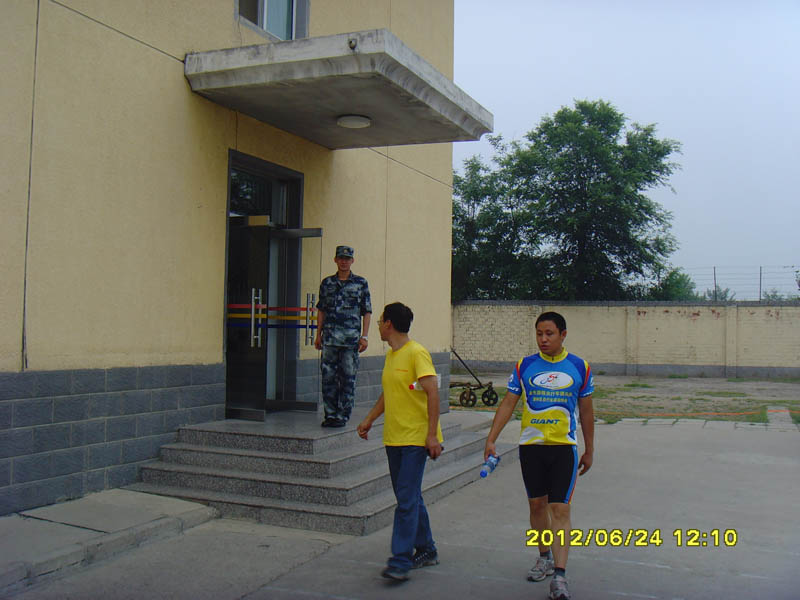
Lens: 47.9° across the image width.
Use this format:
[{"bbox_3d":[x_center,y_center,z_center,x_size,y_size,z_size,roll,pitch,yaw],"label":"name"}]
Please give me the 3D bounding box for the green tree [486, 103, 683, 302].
[{"bbox_3d":[7.666,-2.810,38.307,8.100,11.600,7.600,1,-2,0],"label":"green tree"}]

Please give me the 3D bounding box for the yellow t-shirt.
[{"bbox_3d":[0.087,0.600,5.831,0.280,0.690,0.440,3,-3,-42],"label":"yellow t-shirt"}]

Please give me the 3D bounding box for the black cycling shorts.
[{"bbox_3d":[0.907,1.014,5.504,0.360,0.390,0.280,1,-2,18],"label":"black cycling shorts"}]

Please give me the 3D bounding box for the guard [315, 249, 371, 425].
[{"bbox_3d":[-0.575,0.362,9.174,0.540,1.810,0.340,1,-2,21],"label":"guard"}]

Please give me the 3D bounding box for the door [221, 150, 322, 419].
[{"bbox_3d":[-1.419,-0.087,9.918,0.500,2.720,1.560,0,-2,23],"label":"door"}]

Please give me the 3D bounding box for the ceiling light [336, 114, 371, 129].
[{"bbox_3d":[-0.470,-1.886,9.508,0.350,0.090,0.350,1,-2,0],"label":"ceiling light"}]

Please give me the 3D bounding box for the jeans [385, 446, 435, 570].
[{"bbox_3d":[0.061,1.260,5.809,0.340,0.860,0.440,0,-3,43],"label":"jeans"}]

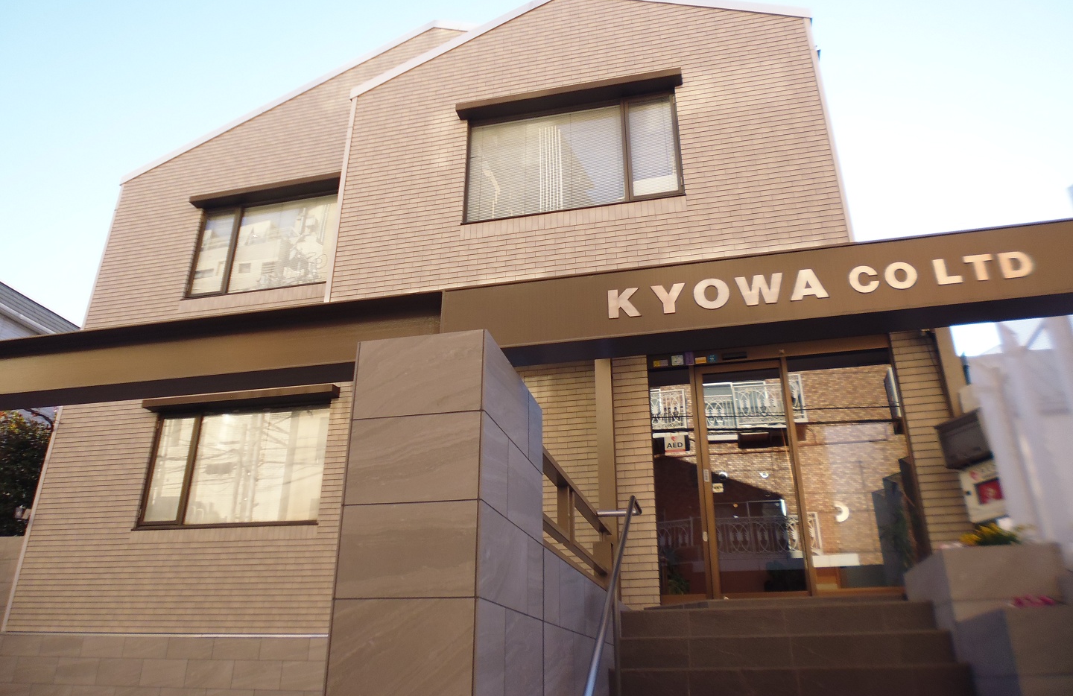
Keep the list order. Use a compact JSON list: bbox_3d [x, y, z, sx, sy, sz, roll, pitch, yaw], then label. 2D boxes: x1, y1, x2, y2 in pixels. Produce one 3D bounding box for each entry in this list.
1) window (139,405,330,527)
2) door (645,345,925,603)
[{"bbox_3d":[-3.787,1.457,9.311,2.477,1.556,0.120,-5,-24,12],"label":"window"},{"bbox_3d":[2.224,1.095,6.875,2.264,2.378,0.150,-5,-24,12],"label":"door"}]

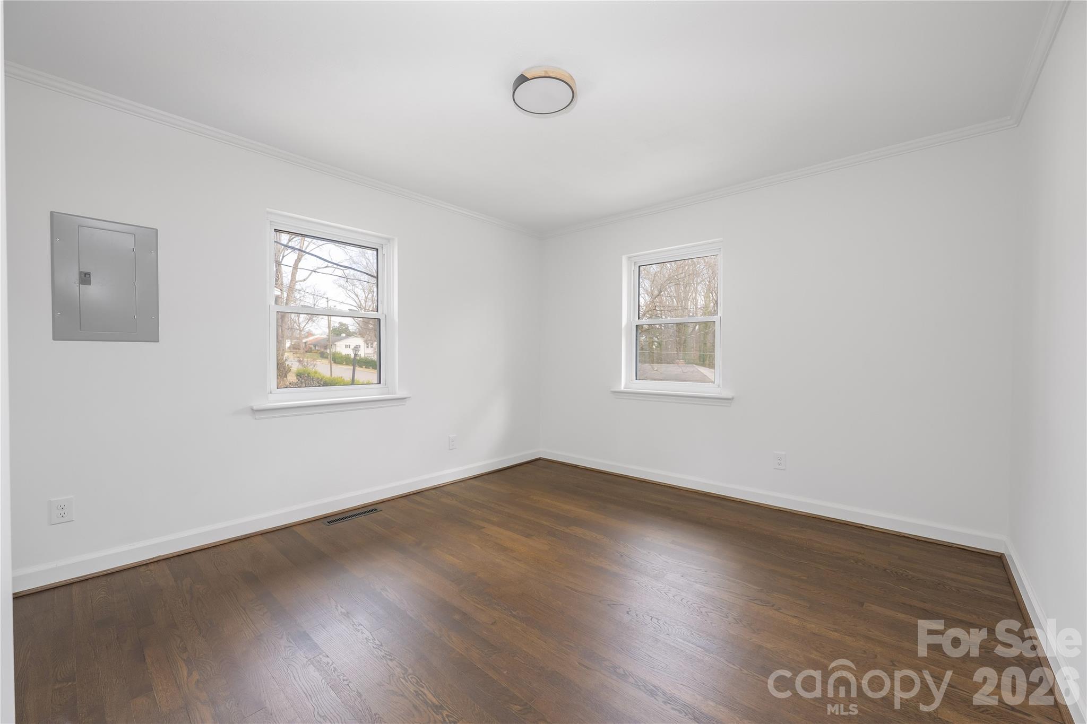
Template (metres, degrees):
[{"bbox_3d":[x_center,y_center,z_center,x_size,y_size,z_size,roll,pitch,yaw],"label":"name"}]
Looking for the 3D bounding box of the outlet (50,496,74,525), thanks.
[{"bbox_3d":[-2.312,0.718,2.032,0.008,0.123,0.080,1,2,42],"label":"outlet"}]

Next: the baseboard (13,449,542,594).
[{"bbox_3d":[-1.234,1.001,3.240,0.016,0.097,3.638,1,1,42],"label":"baseboard"}]

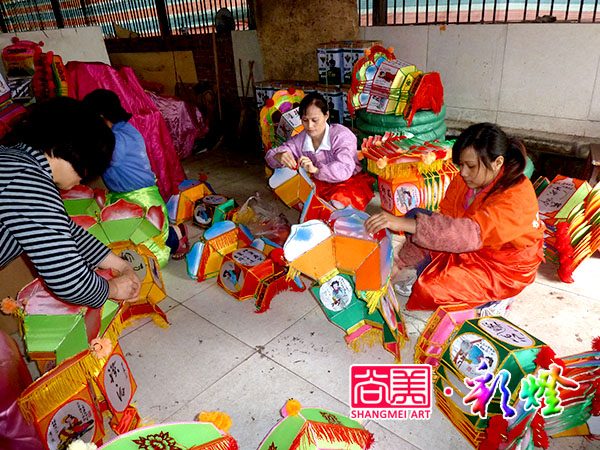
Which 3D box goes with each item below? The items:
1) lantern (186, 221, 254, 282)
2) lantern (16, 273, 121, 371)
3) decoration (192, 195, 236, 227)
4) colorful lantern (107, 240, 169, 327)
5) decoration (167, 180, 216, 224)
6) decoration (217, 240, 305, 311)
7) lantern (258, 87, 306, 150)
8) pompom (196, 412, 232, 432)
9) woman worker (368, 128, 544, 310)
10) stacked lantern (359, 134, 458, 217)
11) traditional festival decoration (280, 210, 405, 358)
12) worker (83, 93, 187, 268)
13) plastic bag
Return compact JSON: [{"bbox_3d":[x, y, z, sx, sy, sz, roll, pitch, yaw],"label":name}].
[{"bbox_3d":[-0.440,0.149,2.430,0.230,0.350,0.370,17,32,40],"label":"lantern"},{"bbox_3d":[-0.933,0.446,1.732,0.400,0.420,0.400,-14,26,-19],"label":"lantern"},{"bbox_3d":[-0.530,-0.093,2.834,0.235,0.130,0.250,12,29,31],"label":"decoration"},{"bbox_3d":[-0.686,0.253,1.840,0.250,0.330,0.220,-12,1,-13],"label":"colorful lantern"},{"bbox_3d":[-0.738,-0.177,2.920,0.190,0.240,0.360,12,29,31],"label":"decoration"},{"bbox_3d":[-0.203,0.244,2.229,0.350,0.310,0.340,17,32,40],"label":"decoration"},{"bbox_3d":[-0.104,-0.838,3.615,0.500,0.500,0.420,-6,49,-48],"label":"lantern"},{"bbox_3d":[-0.213,0.490,1.080,0.075,0.050,0.060,-5,25,0],"label":"pompom"},{"bbox_3d":[0.725,-0.074,2.018,0.720,0.880,0.520,-7,24,-3],"label":"woman worker"},{"bbox_3d":[0.586,-0.228,2.320,0.420,0.400,0.380,-16,27,-23],"label":"stacked lantern"},{"bbox_3d":[0.172,0.218,1.670,0.420,0.450,0.300,-14,21,20],"label":"traditional festival decoration"},{"bbox_3d":[-1.069,-0.347,2.855,0.660,1.000,0.560,-23,29,-33],"label":"worker"},{"bbox_3d":[-0.249,-0.017,2.876,0.380,0.260,0.320,-5,24,0],"label":"plastic bag"}]

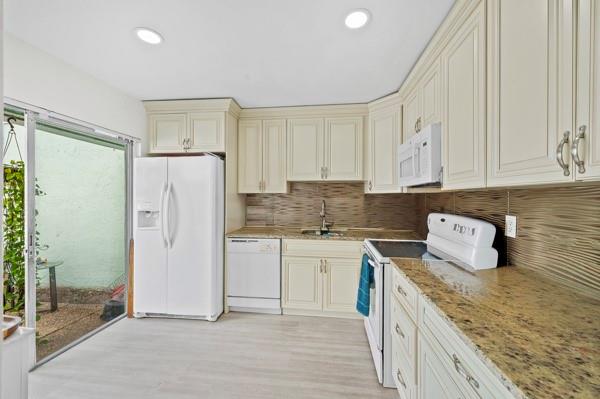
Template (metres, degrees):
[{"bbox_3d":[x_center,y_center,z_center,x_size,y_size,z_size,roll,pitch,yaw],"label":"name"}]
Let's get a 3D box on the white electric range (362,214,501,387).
[{"bbox_3d":[0.954,0.725,1.959,0.735,1.192,0.760,0,1,7],"label":"white electric range"}]

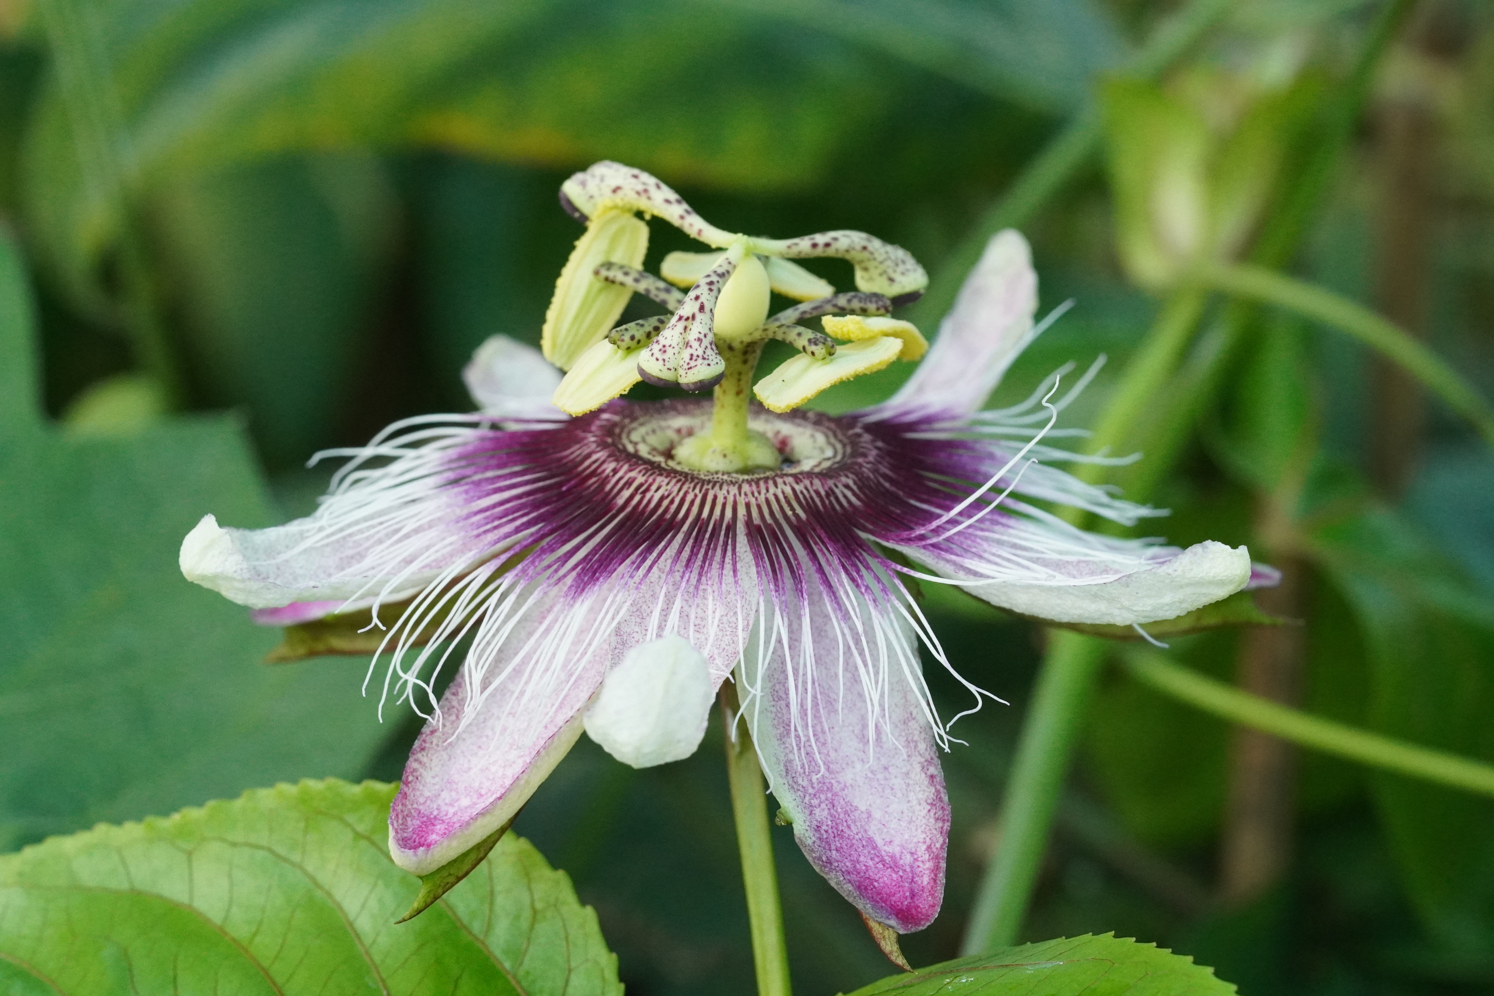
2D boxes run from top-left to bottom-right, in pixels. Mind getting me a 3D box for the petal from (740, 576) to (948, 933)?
[{"bbox_3d":[0.007,0.015,0.367,0.014,0.028,0.005,-7,-22,-24],"label":"petal"}]

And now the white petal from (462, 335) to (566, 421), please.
[{"bbox_3d":[-0.014,-0.008,0.394,0.011,0.005,0.019,-9,23,-39],"label":"white petal"}]

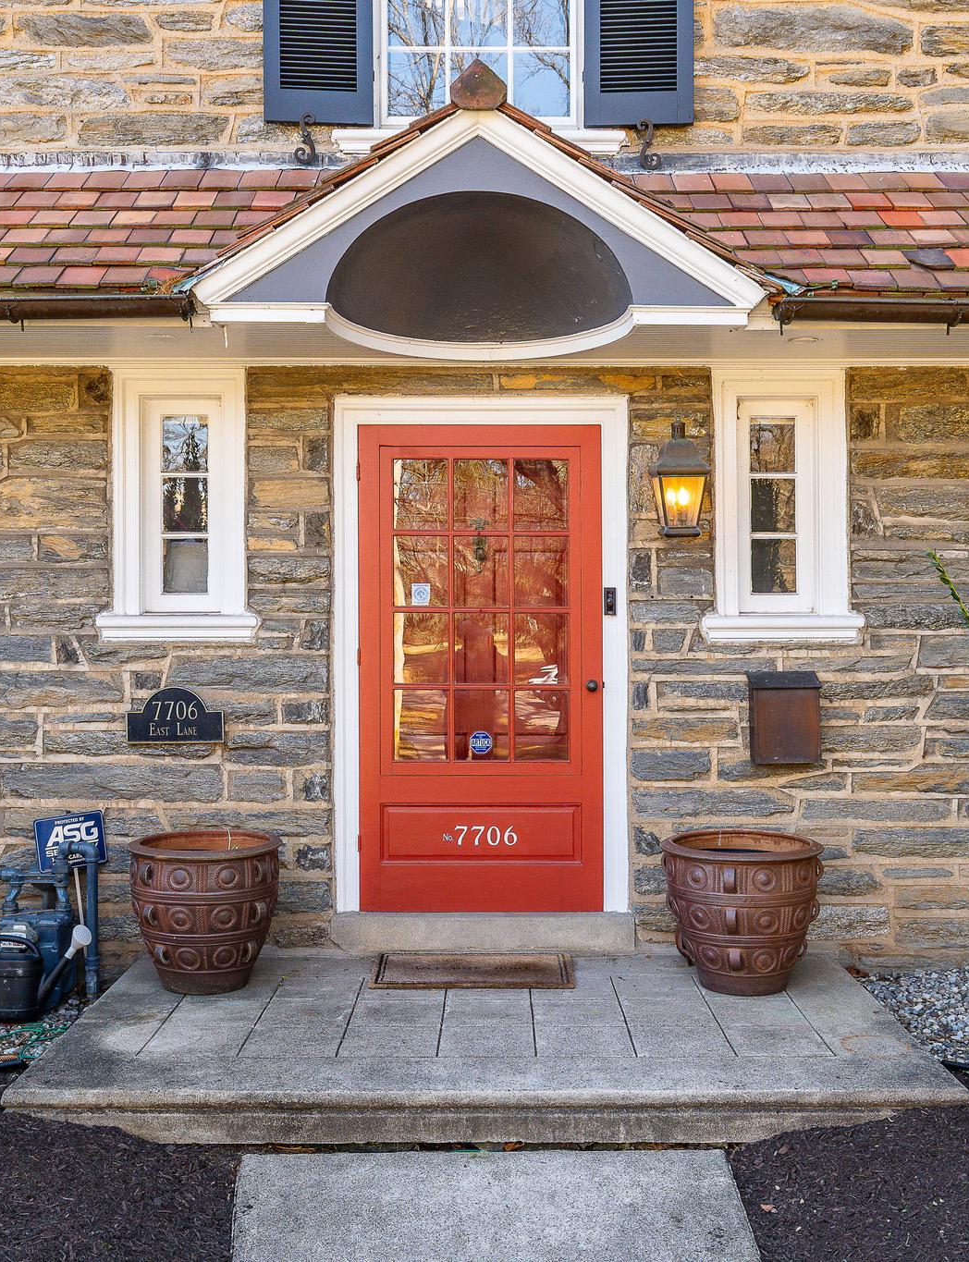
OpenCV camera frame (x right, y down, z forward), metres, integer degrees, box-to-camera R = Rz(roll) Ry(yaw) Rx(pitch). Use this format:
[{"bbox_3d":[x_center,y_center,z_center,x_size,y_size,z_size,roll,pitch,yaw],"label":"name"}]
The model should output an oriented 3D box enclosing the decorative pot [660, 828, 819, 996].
[{"bbox_3d":[0.972,1.060,4.755,0.610,0.530,0.610,0,0,0],"label":"decorative pot"}]

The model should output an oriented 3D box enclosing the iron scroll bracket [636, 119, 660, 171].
[{"bbox_3d":[0.675,-2.000,5.190,0.090,0.200,0.045,0,0,0],"label":"iron scroll bracket"}]

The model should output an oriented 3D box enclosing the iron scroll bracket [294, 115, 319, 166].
[{"bbox_3d":[-0.731,-2.020,5.190,0.090,0.200,0.045,0,0,0],"label":"iron scroll bracket"}]

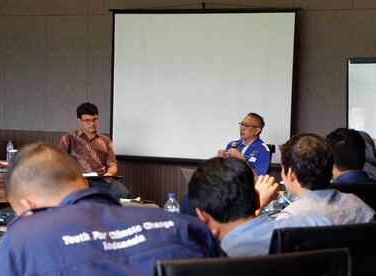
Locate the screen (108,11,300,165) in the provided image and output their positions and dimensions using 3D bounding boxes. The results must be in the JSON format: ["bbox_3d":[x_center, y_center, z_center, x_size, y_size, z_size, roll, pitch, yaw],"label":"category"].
[{"bbox_3d":[0.119,-0.544,9.125,2.090,1.619,0.070,2,3,22],"label":"screen"}]

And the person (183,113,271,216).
[{"bbox_3d":[0.369,0.429,7.099,0.840,1.274,0.540,-1,3,-40],"label":"person"}]

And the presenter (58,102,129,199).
[{"bbox_3d":[-0.740,0.393,6.693,0.540,1.326,0.820,0,3,-22],"label":"presenter"}]

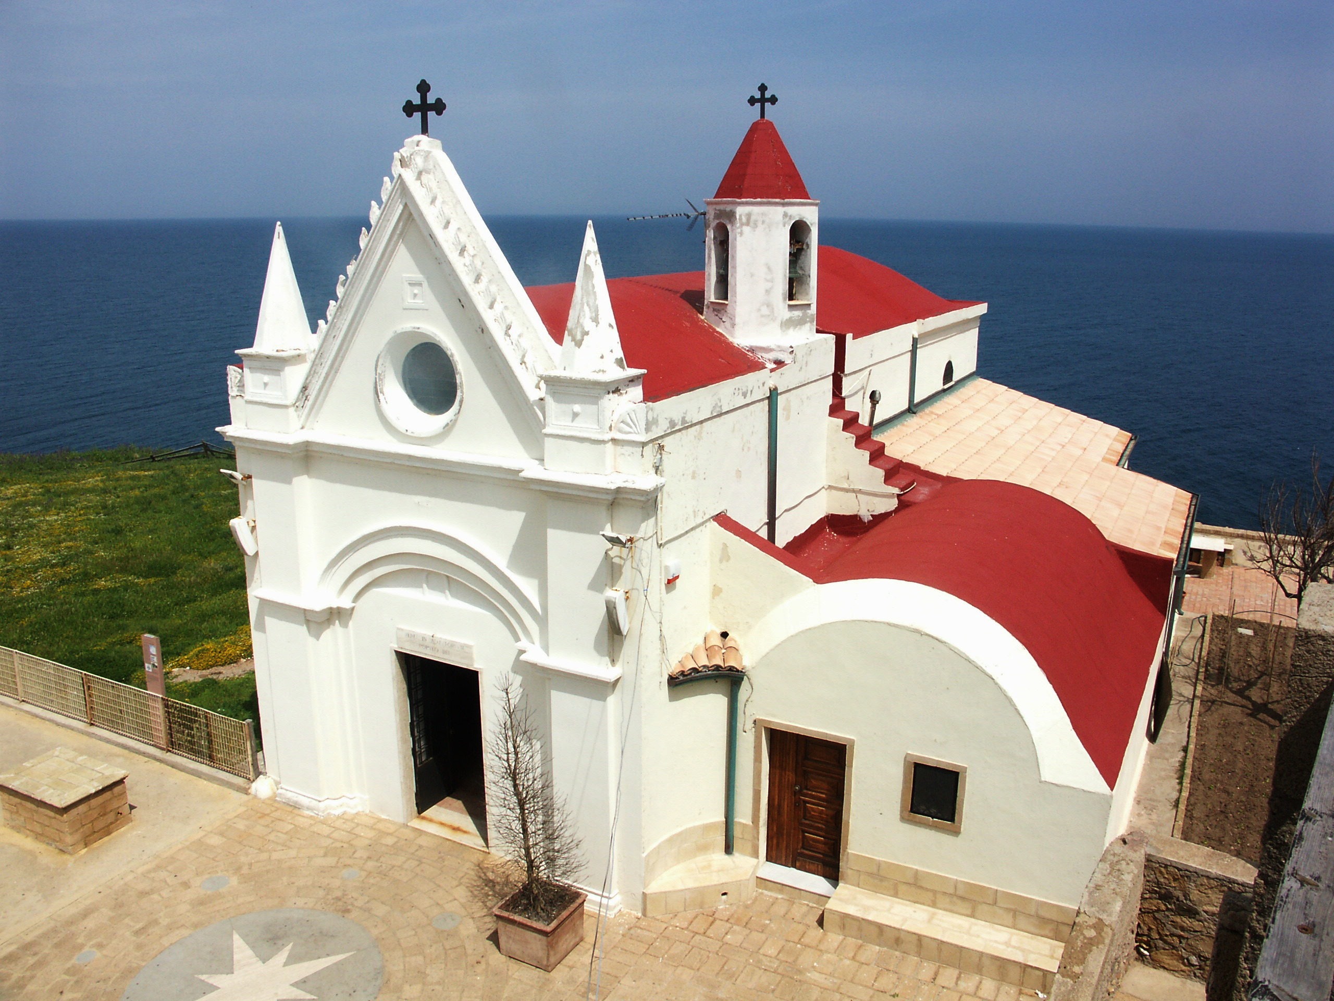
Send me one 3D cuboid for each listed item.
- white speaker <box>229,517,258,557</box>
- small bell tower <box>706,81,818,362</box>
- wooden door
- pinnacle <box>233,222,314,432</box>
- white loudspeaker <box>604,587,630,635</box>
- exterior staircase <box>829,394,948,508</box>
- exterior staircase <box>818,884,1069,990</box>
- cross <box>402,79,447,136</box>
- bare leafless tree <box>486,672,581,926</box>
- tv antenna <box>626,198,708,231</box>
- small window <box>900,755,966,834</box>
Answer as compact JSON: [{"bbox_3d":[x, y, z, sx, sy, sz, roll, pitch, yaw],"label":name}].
[{"bbox_3d":[-6.006,0.522,15.355,0.159,0.537,0.164,11,34,34],"label":"white speaker"},{"bbox_3d":[1.622,-4.642,17.973,1.918,4.255,1.918,8,16,24],"label":"small bell tower"},{"bbox_3d":[1.891,4.030,14.479,1.082,2.094,0.079,8,16,24],"label":"wooden door"},{"bbox_3d":[-5.329,-2.438,15.118,0.942,2.834,0.986,8,16,24],"label":"pinnacle"},{"bbox_3d":[-0.581,1.328,12.802,0.160,0.530,0.170,8,32,28],"label":"white loudspeaker"},{"bbox_3d":[3.873,-0.882,19.424,1.672,1.804,1.100,8,16,24],"label":"exterior staircase"},{"bbox_3d":[3.401,5.440,13.440,2.808,0.334,0.626,8,16,24],"label":"exterior staircase"},{"bbox_3d":[-3.037,-4.920,13.559,0.651,0.669,0.062,8,16,24],"label":"cross"},{"bbox_3d":[-1.677,3.685,13.408,1.232,3.010,1.188,1,14,0],"label":"bare leafless tree"},{"bbox_3d":[0.009,-4.949,18.735,1.320,0.528,0.396,1,14,0],"label":"tv antenna"},{"bbox_3d":[3.301,3.636,13.343,0.730,0.924,0.141,8,16,24],"label":"small window"}]

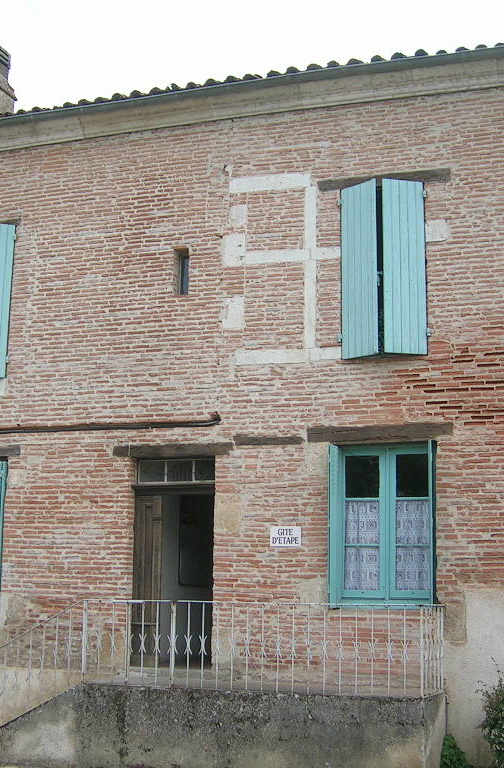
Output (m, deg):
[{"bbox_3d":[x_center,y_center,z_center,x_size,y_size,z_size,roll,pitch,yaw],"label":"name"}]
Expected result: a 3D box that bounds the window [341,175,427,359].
[{"bbox_3d":[1.553,-1.397,12.429,1.060,2.160,0.270,-2,-10,18],"label":"window"}]

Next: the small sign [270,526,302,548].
[{"bbox_3d":[0.403,1.822,12.373,0.370,0.240,0.020,-2,-10,18],"label":"small sign"}]

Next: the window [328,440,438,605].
[{"bbox_3d":[1.520,1.623,11.998,1.230,1.900,0.320,-2,-10,18],"label":"window"}]

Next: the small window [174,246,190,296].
[{"bbox_3d":[-0.880,-1.443,13.478,0.210,0.630,0.180,-2,-10,18],"label":"small window"}]

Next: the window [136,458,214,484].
[{"bbox_3d":[-0.939,1.098,13.123,1.060,0.320,0.100,-2,-10,18],"label":"window"}]

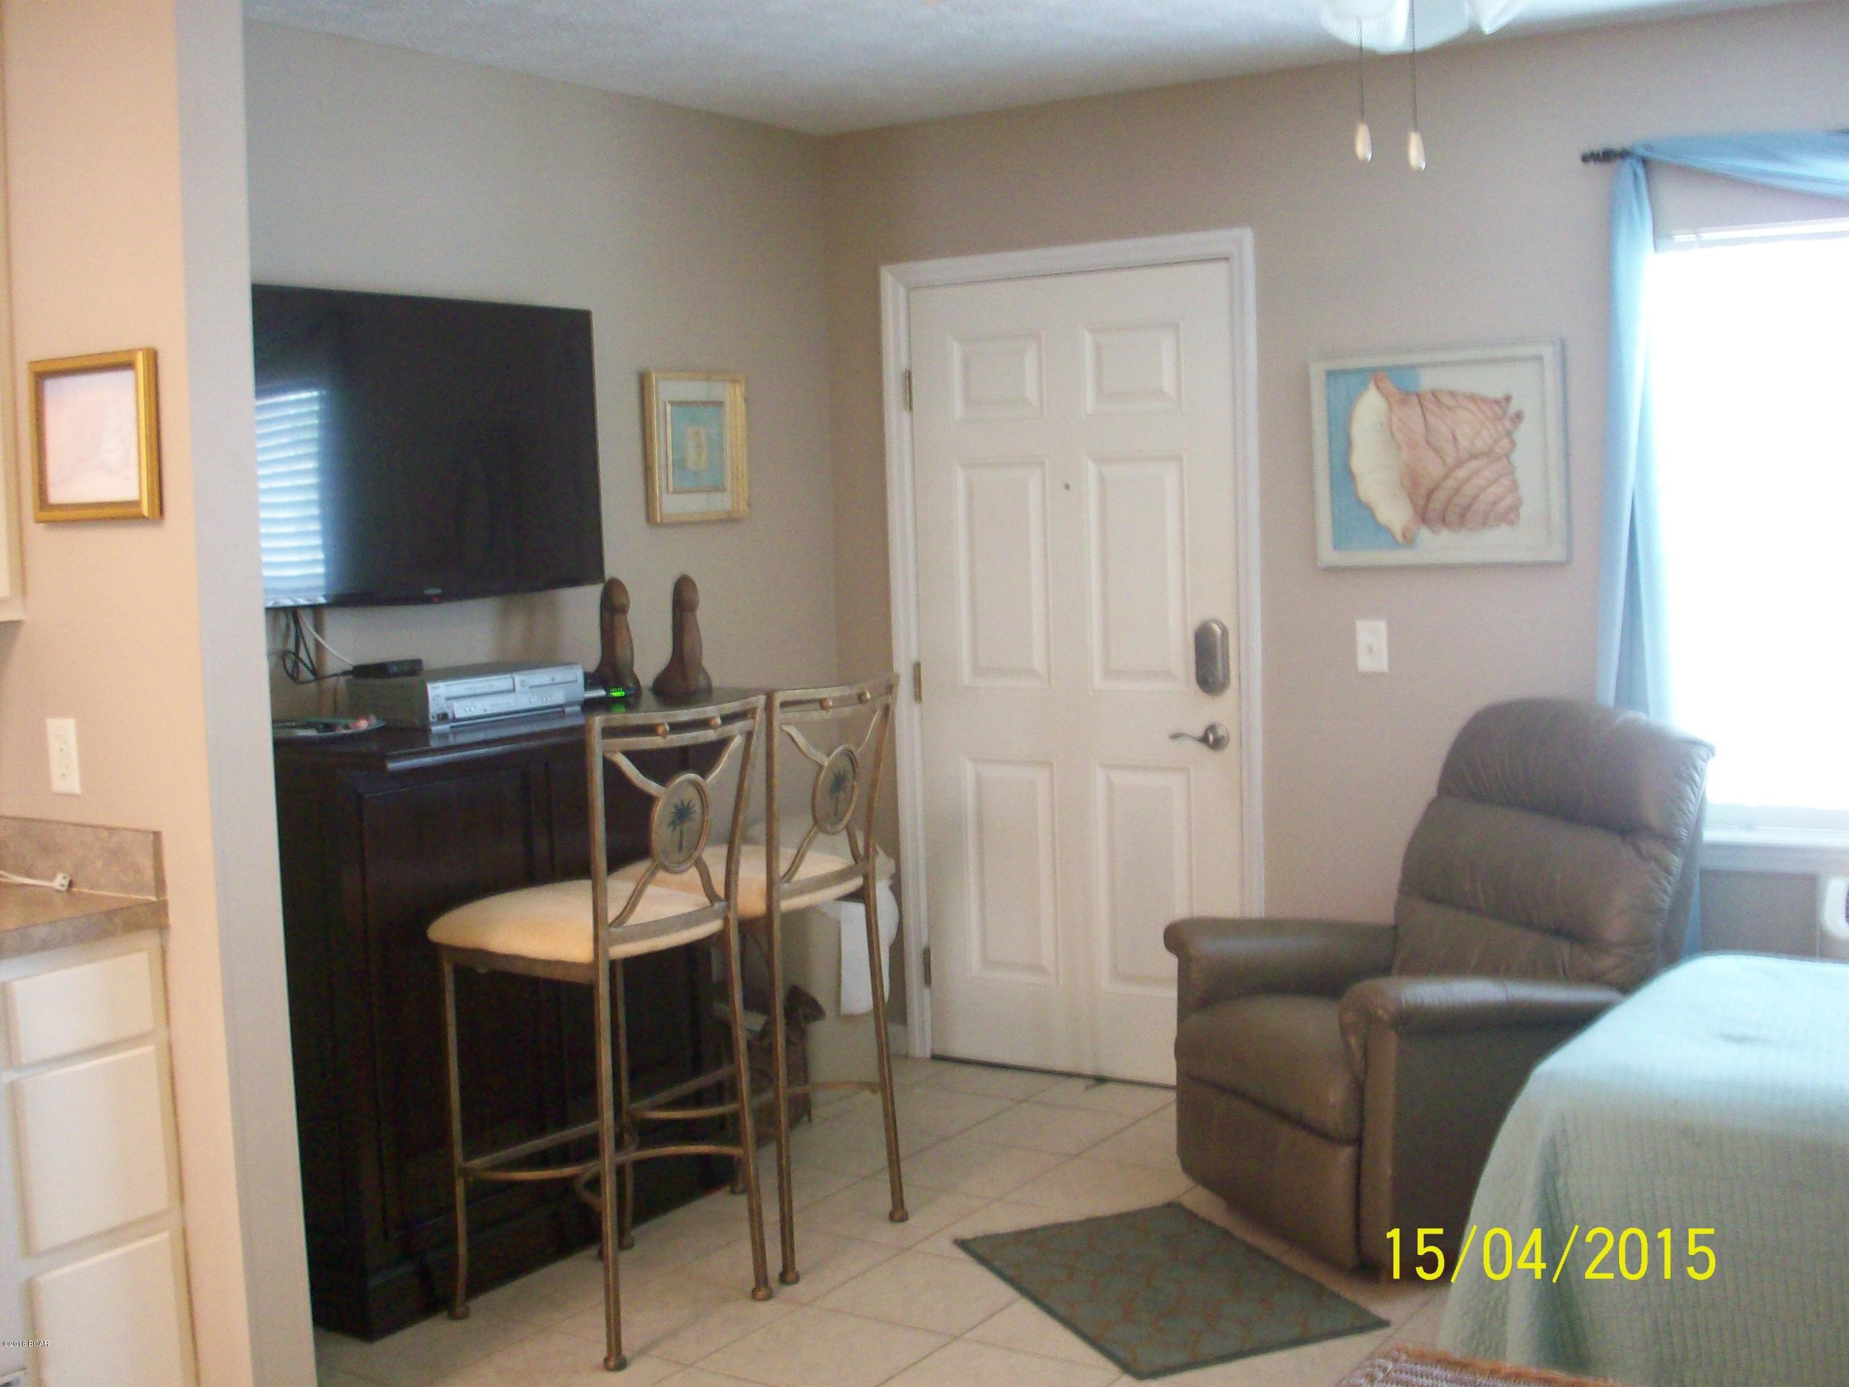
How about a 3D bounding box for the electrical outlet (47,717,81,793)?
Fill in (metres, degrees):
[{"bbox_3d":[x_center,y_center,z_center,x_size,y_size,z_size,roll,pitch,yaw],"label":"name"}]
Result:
[{"bbox_3d":[-1.288,0.094,2.960,0.074,0.117,0.008,2,6,34],"label":"electrical outlet"}]

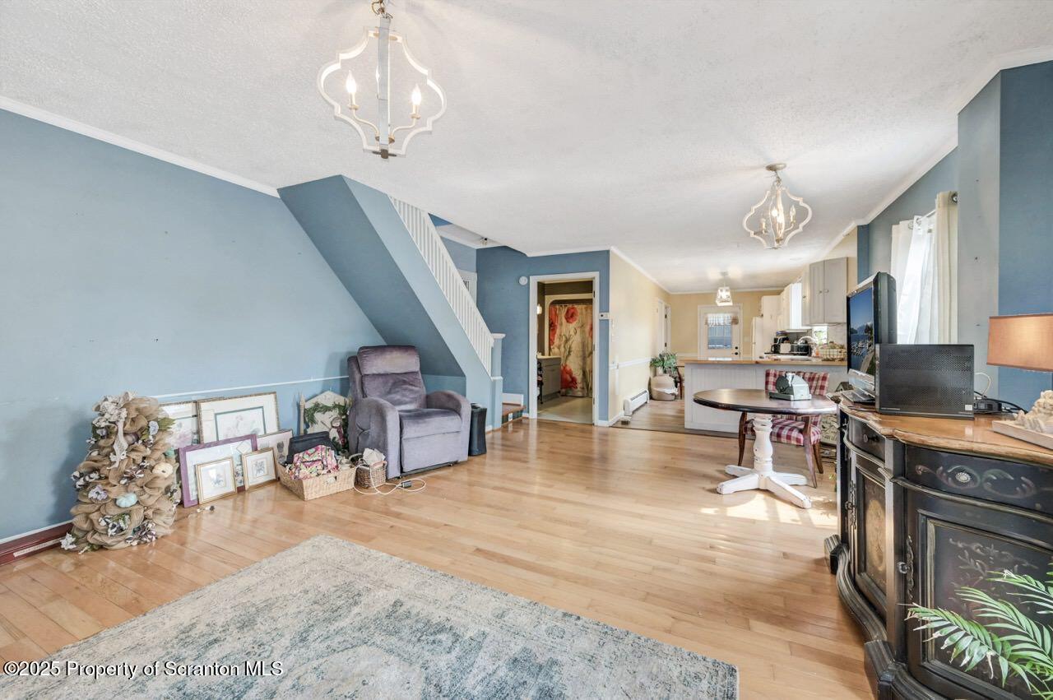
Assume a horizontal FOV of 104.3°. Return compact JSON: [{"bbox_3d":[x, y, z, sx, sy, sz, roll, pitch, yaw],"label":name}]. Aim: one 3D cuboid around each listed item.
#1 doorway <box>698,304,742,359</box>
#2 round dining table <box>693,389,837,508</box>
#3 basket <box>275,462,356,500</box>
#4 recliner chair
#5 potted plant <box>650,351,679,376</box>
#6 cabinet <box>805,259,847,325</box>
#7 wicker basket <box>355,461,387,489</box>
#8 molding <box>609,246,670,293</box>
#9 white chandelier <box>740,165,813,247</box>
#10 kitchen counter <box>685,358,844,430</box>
[{"bbox_3d":[4.764,-0.045,10.088,0.990,2.070,0.120,0,1,27],"label":"doorway"},{"bbox_3d":[1.841,0.728,3.174,0.990,0.720,0.990,0,1,27],"label":"round dining table"},{"bbox_3d":[-1.699,1.018,3.310,0.560,0.160,0.370,1,1,43],"label":"basket"},{"bbox_3d":[-1.175,0.526,4.076,0.820,1.120,0.920,-1,1,-42],"label":"recliner chair"},{"bbox_3d":[2.804,0.269,8.288,0.520,0.500,0.480,0,1,27],"label":"potted plant"},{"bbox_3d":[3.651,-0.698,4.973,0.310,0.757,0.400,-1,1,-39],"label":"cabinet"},{"bbox_3d":[-1.283,1.014,3.364,0.200,0.165,0.170,0,1,41],"label":"wicker basket"},{"bbox_3d":[2.452,-1.419,8.051,0.055,0.060,5.750,0,1,27],"label":"molding"},{"bbox_3d":[1.888,-1.076,3.096,0.440,0.610,0.440,0,1,27],"label":"white chandelier"},{"bbox_3d":[3.042,0.594,5.349,1.790,0.924,0.660,0,1,27],"label":"kitchen counter"}]

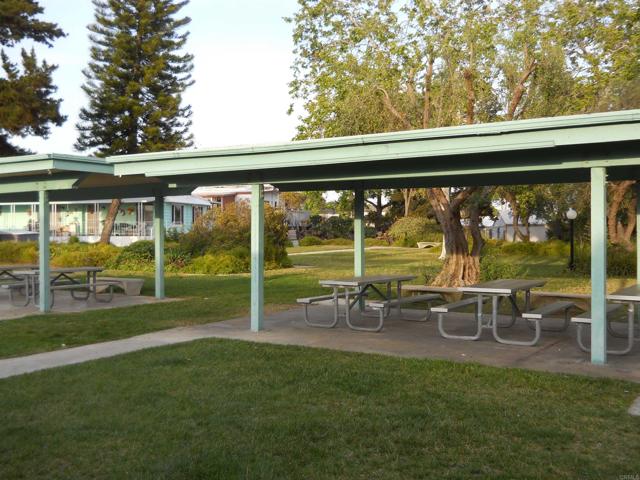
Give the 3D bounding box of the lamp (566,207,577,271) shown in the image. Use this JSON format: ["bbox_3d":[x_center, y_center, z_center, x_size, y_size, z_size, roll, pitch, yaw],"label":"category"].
[{"bbox_3d":[9.930,-0.020,27.010,0.390,2.450,0.420,0,1,0],"label":"lamp"}]

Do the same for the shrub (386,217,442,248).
[{"bbox_3d":[7.830,-0.653,55.800,4.490,2.530,3.600,0,1,0],"label":"shrub"}]

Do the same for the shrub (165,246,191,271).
[{"bbox_3d":[-5.757,0.740,27.350,1.160,0.960,1.100,0,1,0],"label":"shrub"}]

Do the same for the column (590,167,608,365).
[{"bbox_3d":[3.266,0.302,7.999,0.145,2.269,0.145,0,1,32],"label":"column"}]

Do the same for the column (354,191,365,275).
[{"bbox_3d":[0.758,0.256,12.959,0.145,2.269,0.145,0,1,32],"label":"column"}]

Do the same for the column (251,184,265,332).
[{"bbox_3d":[-0.963,0.280,10.656,0.145,2.269,0.145,0,1,32],"label":"column"}]

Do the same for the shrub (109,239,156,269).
[{"bbox_3d":[-7.524,0.625,27.600,2.020,1.210,1.600,0,1,0],"label":"shrub"}]

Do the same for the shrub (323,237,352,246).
[{"bbox_3d":[1.483,0.160,54.850,2.570,0.800,1.700,0,1,0],"label":"shrub"}]

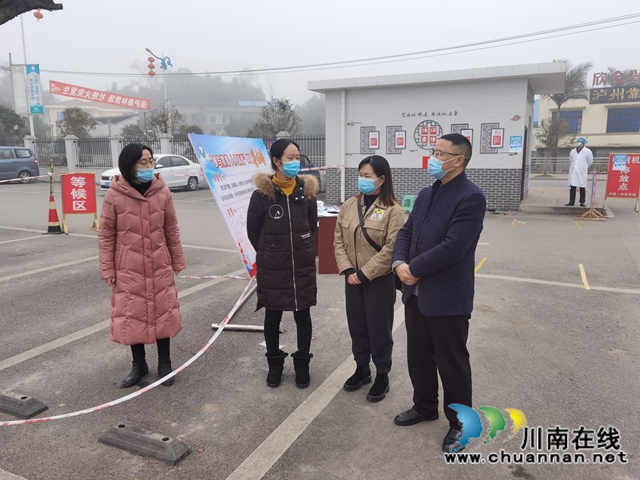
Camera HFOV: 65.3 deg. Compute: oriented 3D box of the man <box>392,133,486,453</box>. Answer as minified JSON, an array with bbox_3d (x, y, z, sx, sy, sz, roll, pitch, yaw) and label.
[{"bbox_3d":[0.638,0.272,2.687,0.410,1.664,0.500,-9,13,-41],"label":"man"}]

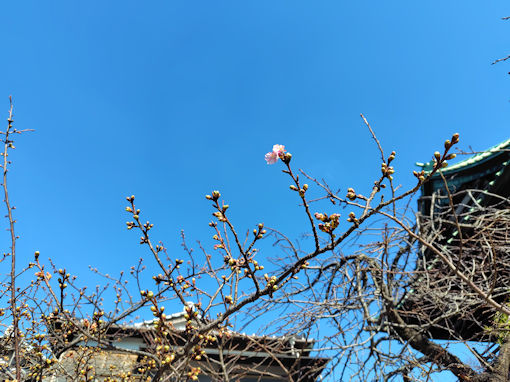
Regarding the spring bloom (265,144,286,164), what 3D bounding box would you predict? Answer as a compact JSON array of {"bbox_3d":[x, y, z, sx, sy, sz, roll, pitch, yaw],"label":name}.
[{"bbox_3d":[0.037,-0.066,0.610,0.038,0.034,0.032,-13,-33,20],"label":"spring bloom"}]

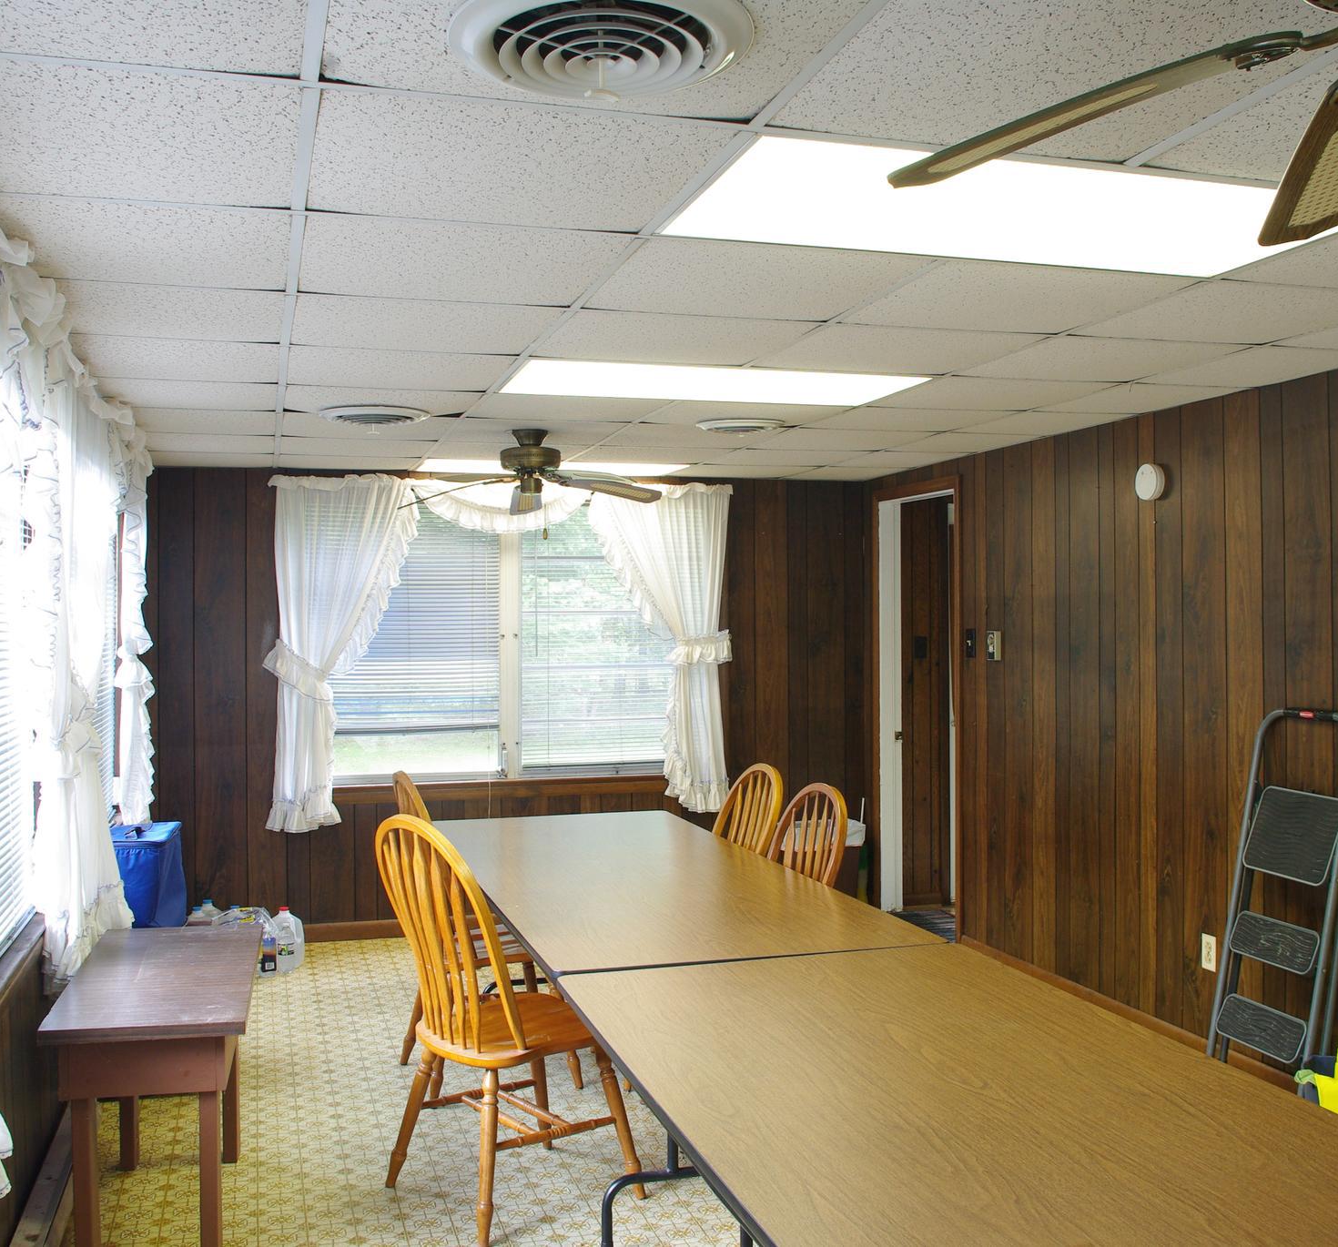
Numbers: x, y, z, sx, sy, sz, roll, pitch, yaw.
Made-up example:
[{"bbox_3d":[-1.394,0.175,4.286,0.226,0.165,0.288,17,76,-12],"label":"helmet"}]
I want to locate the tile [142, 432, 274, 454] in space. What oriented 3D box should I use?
[{"bbox_3d":[-1.834,-0.706,5.440,0.580,0.020,0.583,-1,0,-16],"label":"tile"}]

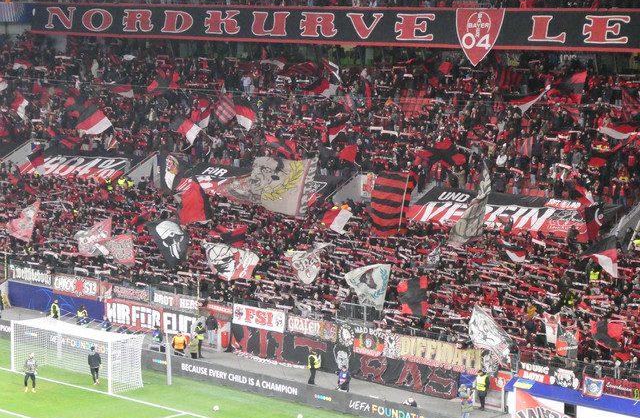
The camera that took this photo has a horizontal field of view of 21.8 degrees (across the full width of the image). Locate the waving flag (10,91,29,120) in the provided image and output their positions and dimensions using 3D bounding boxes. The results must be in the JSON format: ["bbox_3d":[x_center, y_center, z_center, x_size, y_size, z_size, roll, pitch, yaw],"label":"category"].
[{"bbox_3d":[-21.942,-7.557,121.500,1.300,2.000,0.450,1,7,10],"label":"waving flag"}]

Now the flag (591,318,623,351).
[{"bbox_3d":[12.505,5.434,72.630,1.370,1.383,0.400,2,7,19],"label":"flag"}]

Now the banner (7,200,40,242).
[{"bbox_3d":[-18.175,0.736,102.000,2.100,2.500,0.600,2,7,11],"label":"banner"}]

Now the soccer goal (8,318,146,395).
[{"bbox_3d":[-11.743,7.007,80.706,7.560,2.560,2.300,6,9,43],"label":"soccer goal"}]

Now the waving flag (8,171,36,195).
[{"bbox_3d":[-19.478,-1.670,108.944,1.811,1.556,0.450,1,7,4],"label":"waving flag"}]

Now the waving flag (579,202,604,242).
[{"bbox_3d":[13.542,0.648,83.000,1.350,1.850,0.500,2,7,11],"label":"waving flag"}]

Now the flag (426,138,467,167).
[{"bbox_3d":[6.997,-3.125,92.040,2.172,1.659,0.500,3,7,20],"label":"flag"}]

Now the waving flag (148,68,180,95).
[{"bbox_3d":[-10.980,-8.819,116.000,2.231,1.812,0.500,3,7,20],"label":"waving flag"}]

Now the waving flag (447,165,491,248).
[{"bbox_3d":[7.727,-0.233,86.000,2.171,4.238,0.700,3,7,20],"label":"waving flag"}]

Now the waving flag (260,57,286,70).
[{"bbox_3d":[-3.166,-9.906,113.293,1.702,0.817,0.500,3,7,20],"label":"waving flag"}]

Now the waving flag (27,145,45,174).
[{"bbox_3d":[-18.962,-3.299,110.903,1.167,1.847,0.400,1,7,4],"label":"waving flag"}]

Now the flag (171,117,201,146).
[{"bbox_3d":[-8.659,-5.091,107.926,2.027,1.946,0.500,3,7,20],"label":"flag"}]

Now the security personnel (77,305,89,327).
[{"bbox_3d":[-13.114,6.224,92.051,0.520,1.760,0.420,6,9,43],"label":"security personnel"}]

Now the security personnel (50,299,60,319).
[{"bbox_3d":[-14.915,5.984,93.892,0.420,1.800,0.520,1,6,4],"label":"security personnel"}]

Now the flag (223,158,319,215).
[{"bbox_3d":[-2.969,-1.199,95.000,5.800,3.500,0.800,2,7,11],"label":"flag"}]

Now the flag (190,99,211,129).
[{"bbox_3d":[-7.902,-6.275,110.500,1.240,1.950,0.450,2,7,16],"label":"flag"}]

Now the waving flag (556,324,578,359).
[{"bbox_3d":[11.155,5.972,75.000,0.992,1.623,0.400,3,7,20],"label":"waving flag"}]

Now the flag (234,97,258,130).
[{"bbox_3d":[-4.746,-6.083,106.000,1.401,2.038,0.400,3,7,20],"label":"flag"}]

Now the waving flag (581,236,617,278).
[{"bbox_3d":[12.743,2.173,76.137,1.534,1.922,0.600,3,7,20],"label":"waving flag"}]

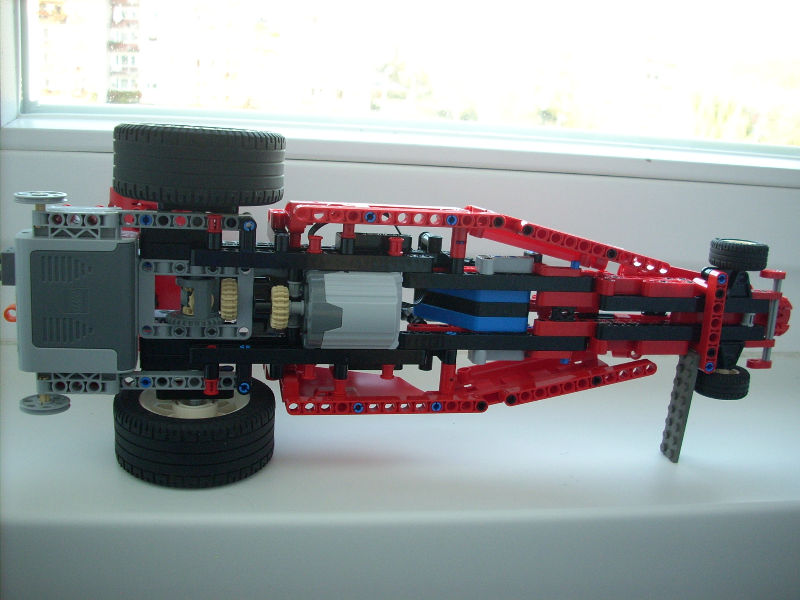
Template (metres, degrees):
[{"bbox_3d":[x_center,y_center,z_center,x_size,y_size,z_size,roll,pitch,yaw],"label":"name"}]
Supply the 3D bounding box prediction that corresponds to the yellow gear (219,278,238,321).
[{"bbox_3d":[-0.086,0.000,0.432,0.008,0.021,0.021,2,11,-10],"label":"yellow gear"}]

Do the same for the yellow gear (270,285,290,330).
[{"bbox_3d":[-0.059,0.004,0.418,0.008,0.021,0.021,2,11,-10],"label":"yellow gear"}]

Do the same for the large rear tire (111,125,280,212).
[{"bbox_3d":[-0.097,-0.066,0.415,0.081,0.035,0.081,2,11,-10],"label":"large rear tire"}]

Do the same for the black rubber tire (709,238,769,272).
[{"bbox_3d":[0.186,-0.025,0.471,0.030,0.014,0.030,2,11,-10],"label":"black rubber tire"}]

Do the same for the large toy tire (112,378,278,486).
[{"bbox_3d":[-0.105,0.066,0.440,0.081,0.035,0.081,2,11,-10],"label":"large toy tire"}]

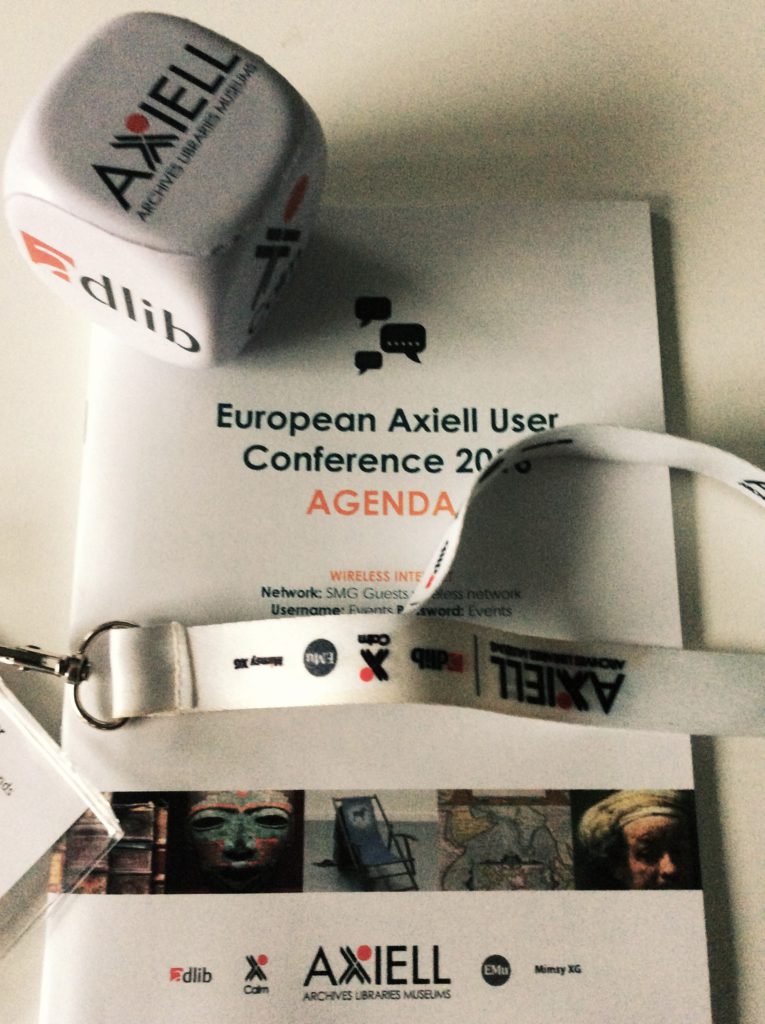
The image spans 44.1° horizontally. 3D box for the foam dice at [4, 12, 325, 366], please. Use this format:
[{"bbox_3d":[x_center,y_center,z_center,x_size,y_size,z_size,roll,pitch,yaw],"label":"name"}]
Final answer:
[{"bbox_3d":[-0.049,-0.072,0.219,0.060,0.060,0.060,27,73,2],"label":"foam dice"}]

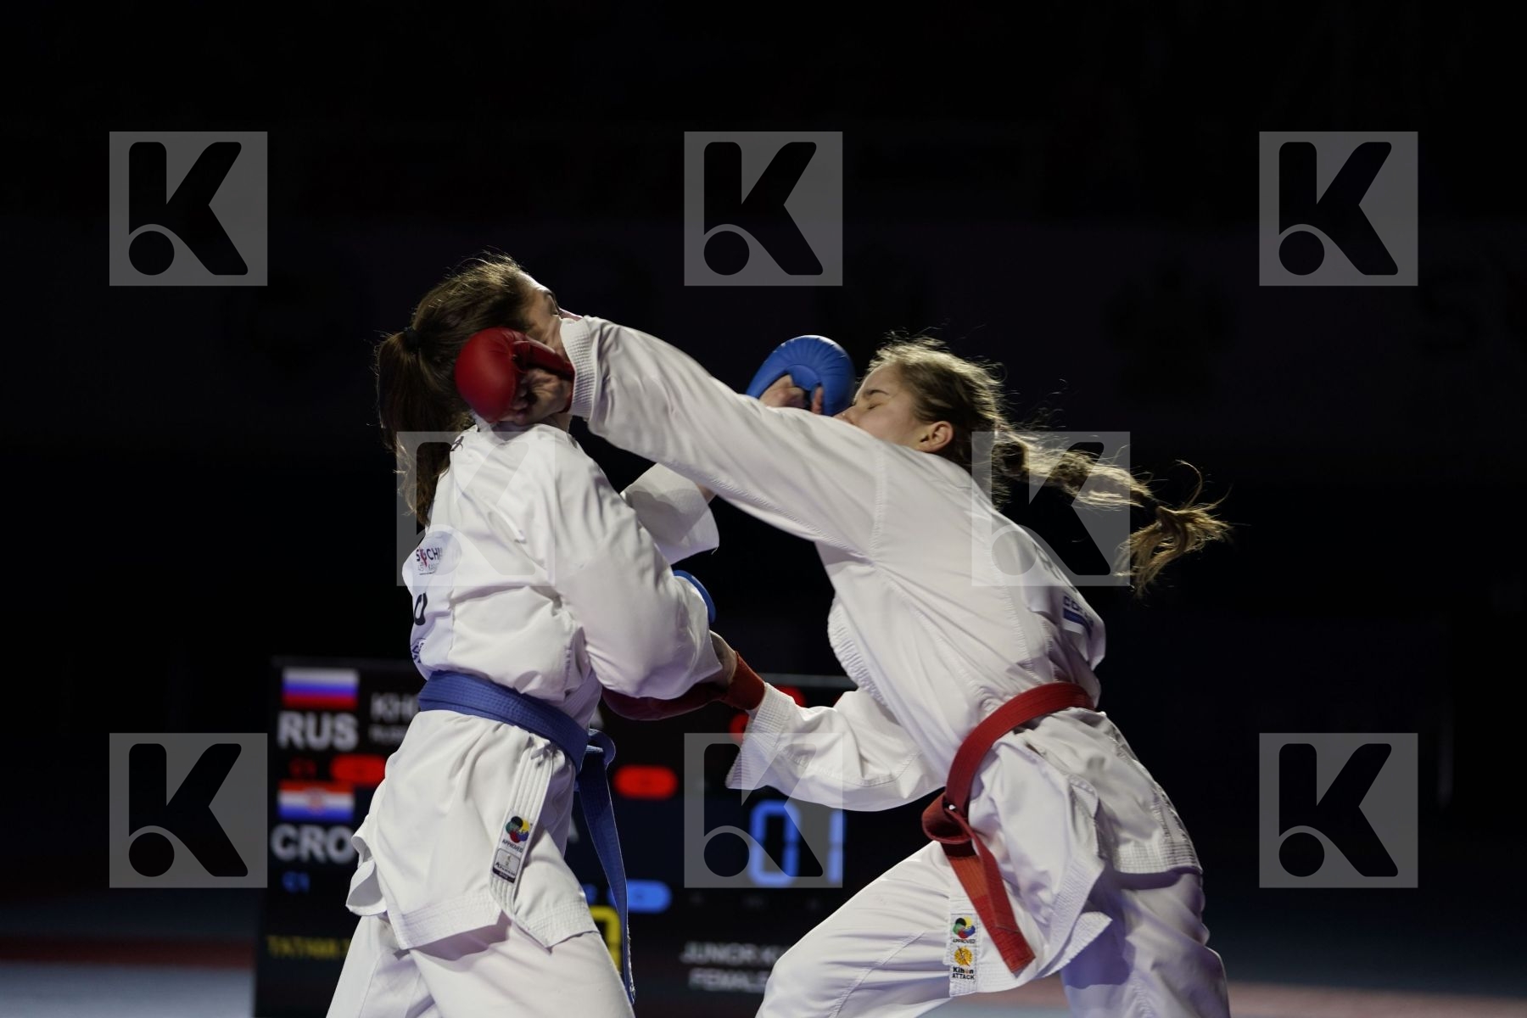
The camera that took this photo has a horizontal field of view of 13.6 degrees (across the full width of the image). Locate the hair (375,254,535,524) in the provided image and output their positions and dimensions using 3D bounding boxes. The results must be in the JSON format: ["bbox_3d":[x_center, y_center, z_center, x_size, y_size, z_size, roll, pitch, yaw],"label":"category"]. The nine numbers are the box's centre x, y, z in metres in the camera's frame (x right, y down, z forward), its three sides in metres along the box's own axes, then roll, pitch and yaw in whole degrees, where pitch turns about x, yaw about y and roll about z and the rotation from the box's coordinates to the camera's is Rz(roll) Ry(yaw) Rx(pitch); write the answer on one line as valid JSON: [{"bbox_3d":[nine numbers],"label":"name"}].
[{"bbox_3d":[-0.424,-0.164,8.800,0.200,0.370,0.180,2,-1,-20],"label":"hair"}]

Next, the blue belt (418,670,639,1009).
[{"bbox_3d":[-0.336,0.457,8.950,0.270,0.460,0.310,3,-1,-16],"label":"blue belt"}]

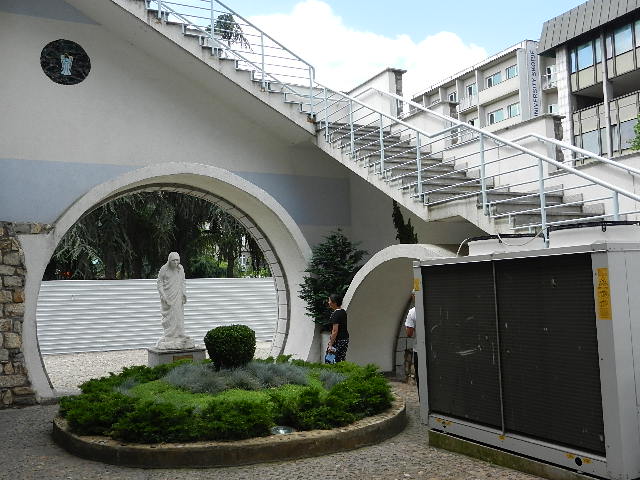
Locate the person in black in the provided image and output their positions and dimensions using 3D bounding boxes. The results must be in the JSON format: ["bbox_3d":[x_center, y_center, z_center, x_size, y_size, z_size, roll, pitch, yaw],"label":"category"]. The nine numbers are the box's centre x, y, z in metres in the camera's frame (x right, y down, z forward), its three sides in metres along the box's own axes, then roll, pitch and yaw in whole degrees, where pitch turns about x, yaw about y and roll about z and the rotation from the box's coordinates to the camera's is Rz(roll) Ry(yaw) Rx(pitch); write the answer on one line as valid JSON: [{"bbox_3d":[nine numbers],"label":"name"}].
[{"bbox_3d":[0.298,1.645,9.906,0.380,1.600,0.450,-1,-5,-12],"label":"person in black"}]

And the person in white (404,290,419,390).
[{"bbox_3d":[1.462,1.469,8.805,0.500,1.660,0.340,-3,-5,12],"label":"person in white"}]

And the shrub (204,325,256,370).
[{"bbox_3d":[-1.218,1.469,8.300,0.700,0.660,0.700,-2,-5,0],"label":"shrub"}]

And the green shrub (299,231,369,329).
[{"bbox_3d":[0.232,0.769,11.300,1.250,1.920,1.200,-2,-5,0],"label":"green shrub"}]

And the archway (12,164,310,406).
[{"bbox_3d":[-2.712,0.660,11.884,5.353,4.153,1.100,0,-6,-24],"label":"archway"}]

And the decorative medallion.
[{"bbox_3d":[-4.580,-3.202,10.993,0.840,0.840,0.060,0,-6,-24],"label":"decorative medallion"}]

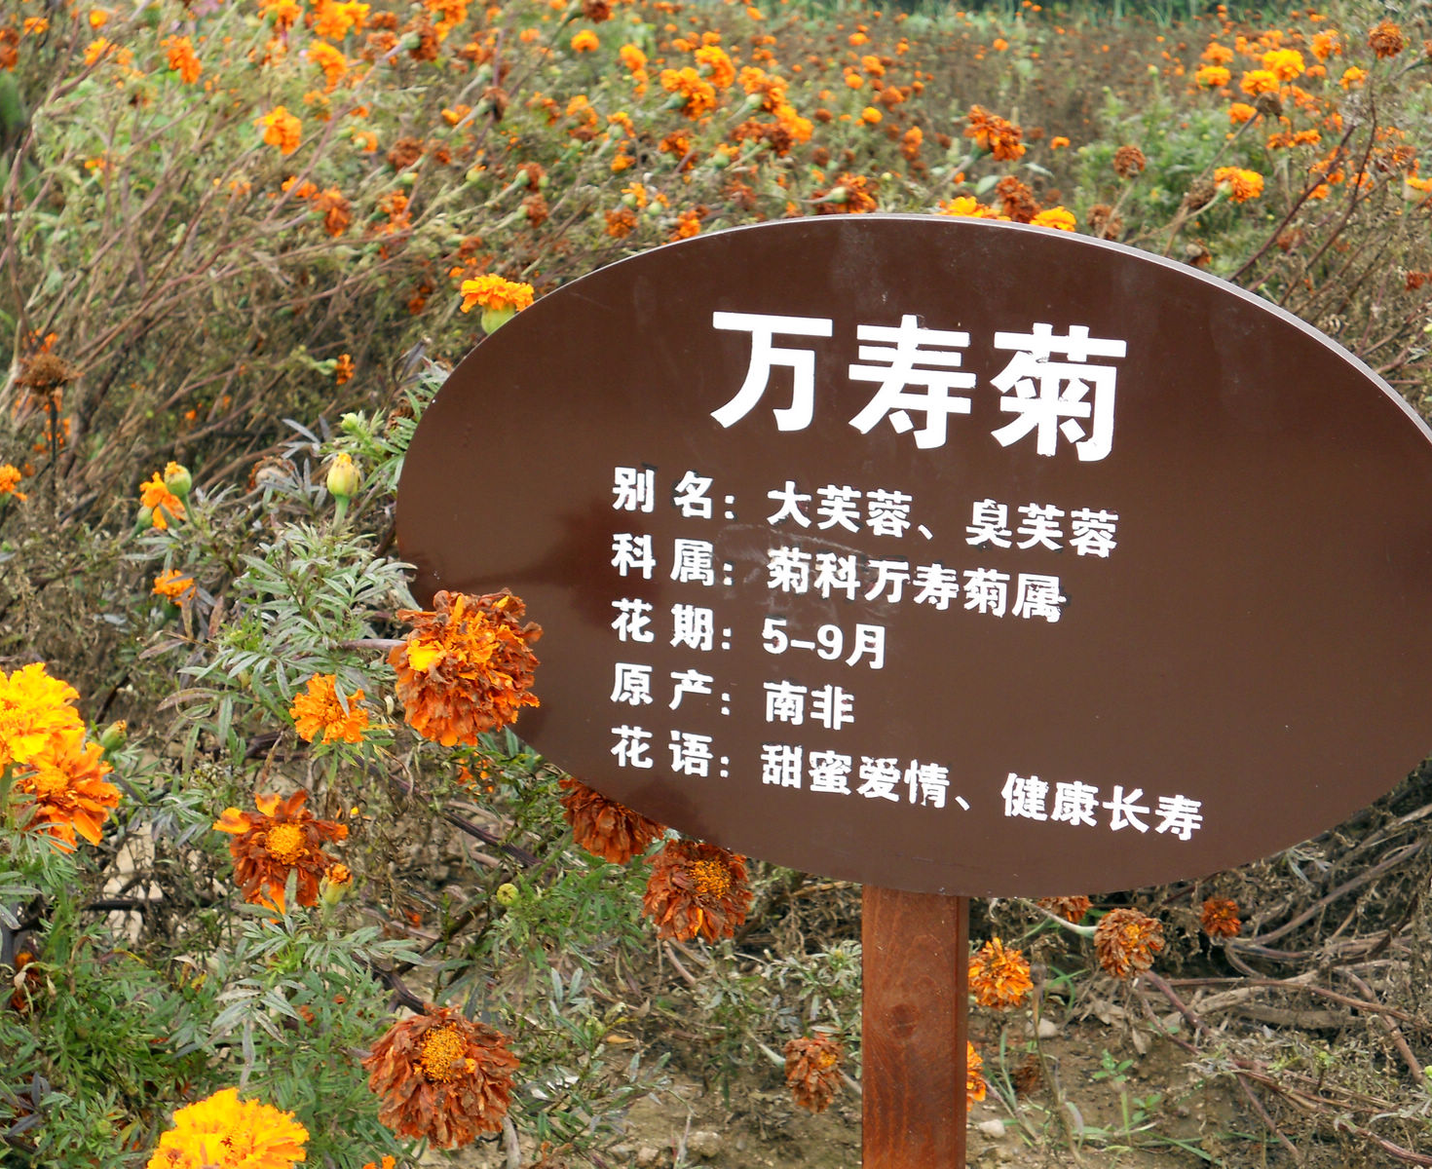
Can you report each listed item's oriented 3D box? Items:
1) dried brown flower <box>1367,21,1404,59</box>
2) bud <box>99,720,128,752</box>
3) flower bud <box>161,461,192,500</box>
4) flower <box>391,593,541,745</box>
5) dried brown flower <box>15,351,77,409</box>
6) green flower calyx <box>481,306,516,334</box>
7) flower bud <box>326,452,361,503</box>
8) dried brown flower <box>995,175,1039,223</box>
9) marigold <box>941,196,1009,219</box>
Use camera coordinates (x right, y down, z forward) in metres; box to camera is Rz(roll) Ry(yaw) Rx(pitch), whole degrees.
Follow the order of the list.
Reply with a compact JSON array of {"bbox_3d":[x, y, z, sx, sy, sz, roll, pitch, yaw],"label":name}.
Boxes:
[{"bbox_3d":[0.716,-0.582,2.600,0.039,0.040,0.038,0,15,0],"label":"dried brown flower"},{"bbox_3d":[-0.290,0.073,1.170,0.013,0.017,0.013,24,13,-11],"label":"bud"},{"bbox_3d":[-0.299,-0.058,1.350,0.015,0.020,0.015,-13,15,-12],"label":"flower bud"},{"bbox_3d":[-0.108,0.036,1.050,0.065,0.067,0.053,-2,-20,-7],"label":"flower"},{"bbox_3d":[-0.482,-0.147,1.750,0.045,0.040,0.045,0,15,0],"label":"dried brown flower"},{"bbox_3d":[-0.129,-0.157,1.430,0.020,0.022,0.020,0,15,0],"label":"green flower calyx"},{"bbox_3d":[-0.184,-0.053,1.200,0.017,0.024,0.017,-2,15,-9],"label":"flower bud"},{"bbox_3d":[0.297,-0.378,2.400,0.044,0.047,0.042,7,-28,24],"label":"dried brown flower"},{"bbox_3d":[0.225,-0.316,2.100,0.060,0.045,0.058,2,15,6],"label":"marigold"}]

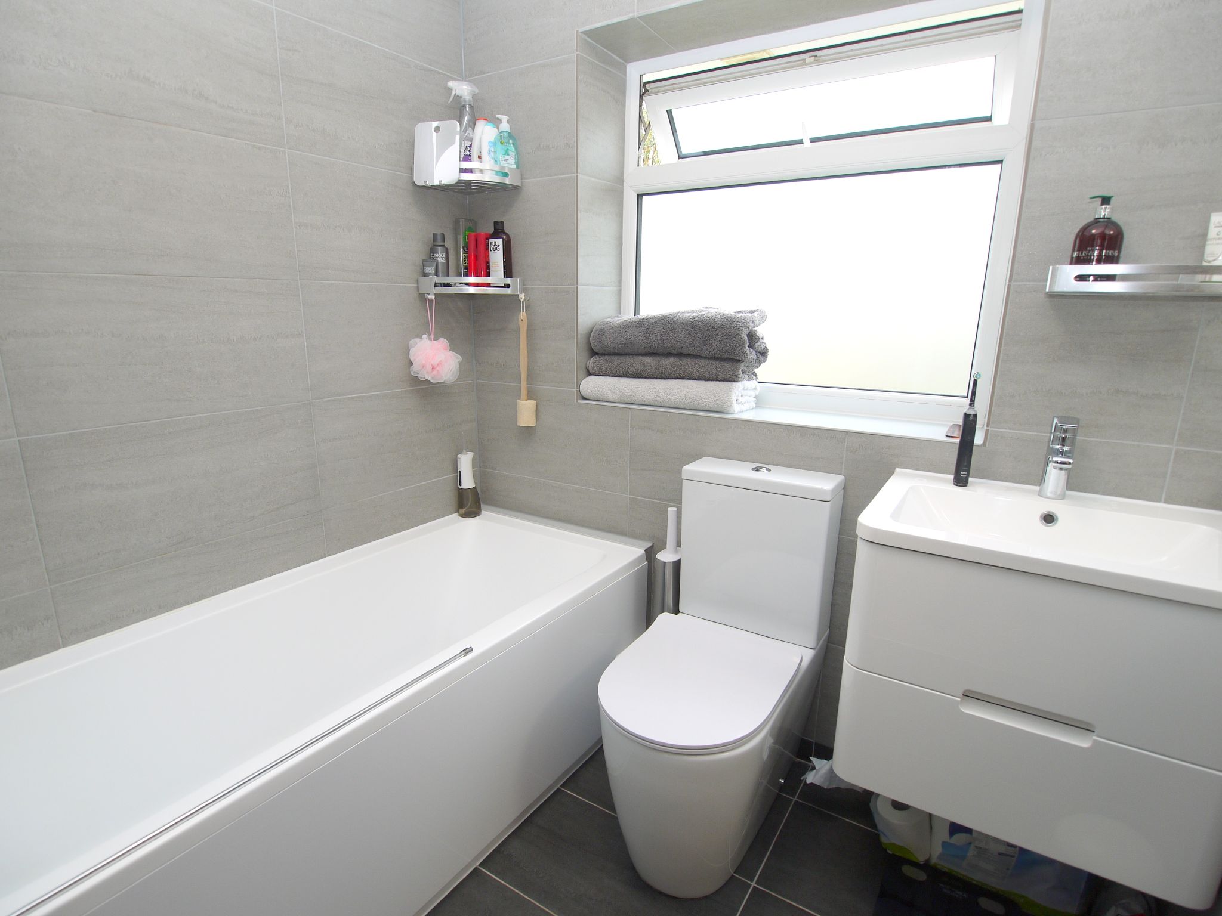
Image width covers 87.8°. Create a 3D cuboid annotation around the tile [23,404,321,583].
[{"bbox_3d":[-0.944,0.054,1.460,0.010,0.302,0.595,9,16,32],"label":"tile"}]

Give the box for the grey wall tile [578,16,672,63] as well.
[{"bbox_3d":[0.054,-1.158,1.753,0.182,0.010,0.260,9,16,32],"label":"grey wall tile"}]

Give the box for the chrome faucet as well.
[{"bbox_3d":[0.871,0.003,1.229,0.048,0.165,0.125,9,16,31],"label":"chrome faucet"}]

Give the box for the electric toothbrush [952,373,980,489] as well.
[{"bbox_3d":[0.752,-0.056,1.332,0.032,0.236,0.034,5,14,16],"label":"electric toothbrush"}]

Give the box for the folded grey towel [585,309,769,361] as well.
[{"bbox_3d":[0.197,-0.364,1.836,0.500,0.135,0.200,9,16,31],"label":"folded grey towel"}]

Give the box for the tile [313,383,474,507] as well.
[{"bbox_3d":[-0.623,-0.060,1.943,0.010,0.302,0.588,9,16,32],"label":"tile"}]

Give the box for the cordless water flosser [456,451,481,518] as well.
[{"bbox_3d":[-0.473,0.084,2.120,0.065,0.215,0.083,14,19,43],"label":"cordless water flosser"}]

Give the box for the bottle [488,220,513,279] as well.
[{"bbox_3d":[-0.339,-0.616,1.931,0.073,0.200,0.058,6,15,22],"label":"bottle"}]

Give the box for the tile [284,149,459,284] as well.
[{"bbox_3d":[-0.618,-0.647,1.802,0.010,0.302,0.588,9,16,32],"label":"tile"}]

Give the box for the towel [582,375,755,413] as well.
[{"bbox_3d":[0.174,-0.207,1.900,0.480,0.084,0.195,9,16,32],"label":"towel"}]

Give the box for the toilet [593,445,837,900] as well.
[{"bbox_3d":[0.235,0.491,1.481,0.370,0.845,0.640,9,16,31],"label":"toilet"}]

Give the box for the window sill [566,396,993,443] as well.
[{"bbox_3d":[0.407,-0.127,1.742,1.063,0.015,0.237,9,16,32],"label":"window sill"}]

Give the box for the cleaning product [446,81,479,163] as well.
[{"bbox_3d":[-0.428,-0.945,1.860,0.092,0.272,0.060,-2,14,-12],"label":"cleaning product"}]

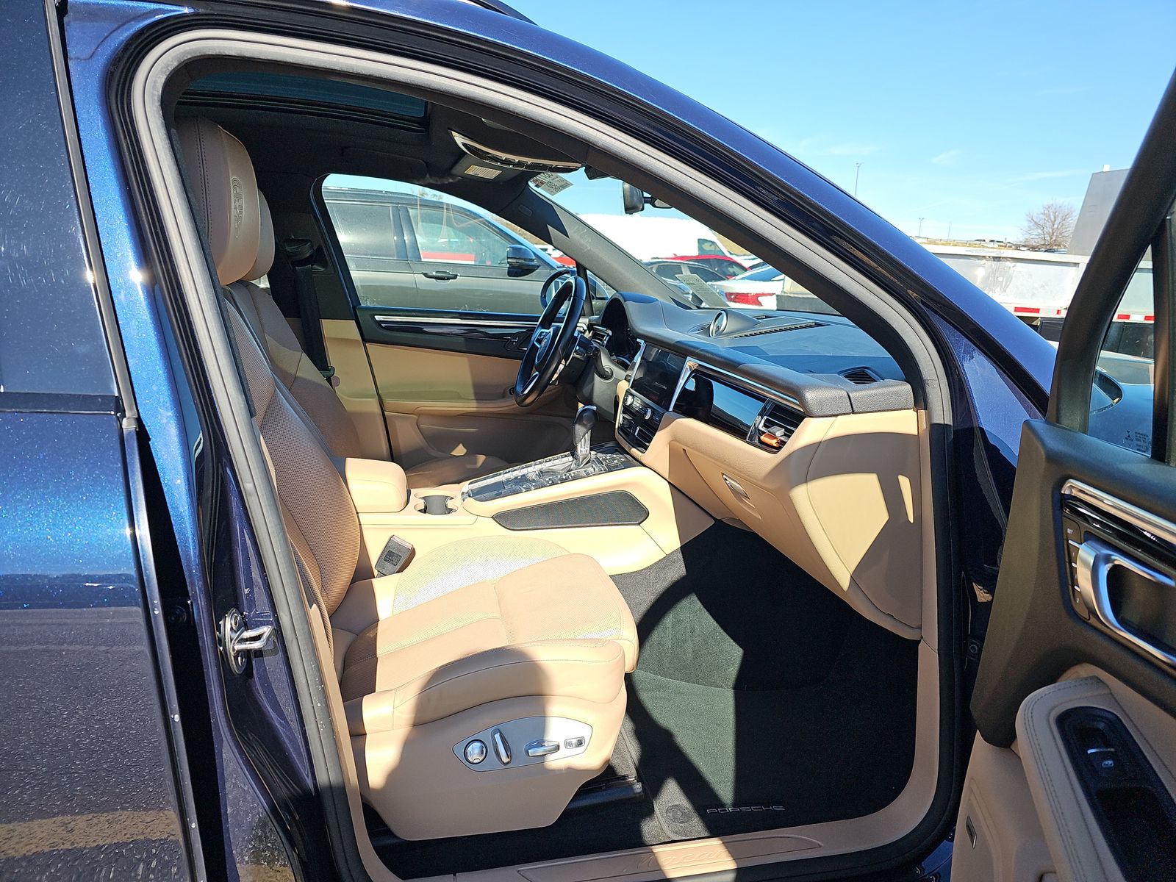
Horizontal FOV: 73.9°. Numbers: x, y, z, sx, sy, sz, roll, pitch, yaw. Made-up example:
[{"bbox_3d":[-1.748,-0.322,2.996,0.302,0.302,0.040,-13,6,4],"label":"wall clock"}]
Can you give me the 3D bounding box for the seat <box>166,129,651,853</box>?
[{"bbox_3d":[-0.314,0.042,1.282,0.782,1.056,0.518,-3,14,-11],"label":"seat"}]

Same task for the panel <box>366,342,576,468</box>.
[{"bbox_3d":[-0.302,-0.082,2.344,0.685,0.430,0.117,-3,14,-11],"label":"panel"}]

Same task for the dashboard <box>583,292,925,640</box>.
[{"bbox_3d":[0.363,-0.080,1.786,0.538,0.469,1.428,-3,14,-11],"label":"dashboard"}]

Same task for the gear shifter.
[{"bbox_3d":[-0.008,-0.008,1.725,0.064,0.140,0.059,-3,14,-11],"label":"gear shifter"}]

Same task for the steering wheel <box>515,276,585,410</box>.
[{"bbox_3d":[-0.090,-0.250,2.028,0.088,0.368,0.368,24,8,-16],"label":"steering wheel"}]

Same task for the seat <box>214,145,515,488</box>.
[{"bbox_3d":[-0.548,-0.149,1.961,0.750,0.990,0.550,-2,14,-11],"label":"seat"}]

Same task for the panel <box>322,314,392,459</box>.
[{"bbox_3d":[-0.676,-0.123,2.307,0.196,0.484,0.078,-3,14,-11],"label":"panel"}]

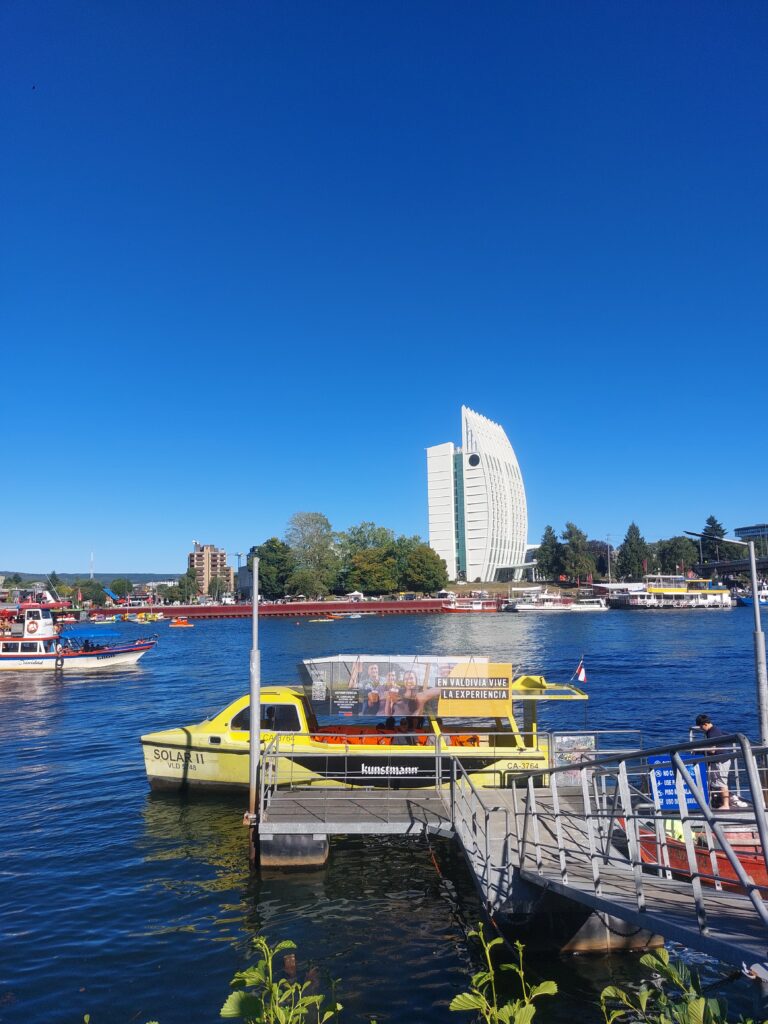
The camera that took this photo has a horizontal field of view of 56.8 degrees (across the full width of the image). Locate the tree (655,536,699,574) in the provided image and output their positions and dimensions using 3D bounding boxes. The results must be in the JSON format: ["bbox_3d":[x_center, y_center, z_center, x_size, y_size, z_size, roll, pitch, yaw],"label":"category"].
[{"bbox_3d":[77.451,12.577,188.000,10.000,11.500,10.000,-1,-6,0],"label":"tree"}]

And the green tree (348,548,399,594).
[{"bbox_3d":[-3.250,18.900,220.000,15.490,15.180,15.030,-1,-7,0],"label":"green tree"}]

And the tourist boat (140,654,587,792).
[{"bbox_3d":[-0.404,4.833,16.889,9.900,2.950,2.800,-1,-6,4],"label":"tourist boat"}]

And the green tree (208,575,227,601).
[{"bbox_3d":[-48.070,22.090,205.000,5.200,8.080,5.040,-1,-7,0],"label":"green tree"}]

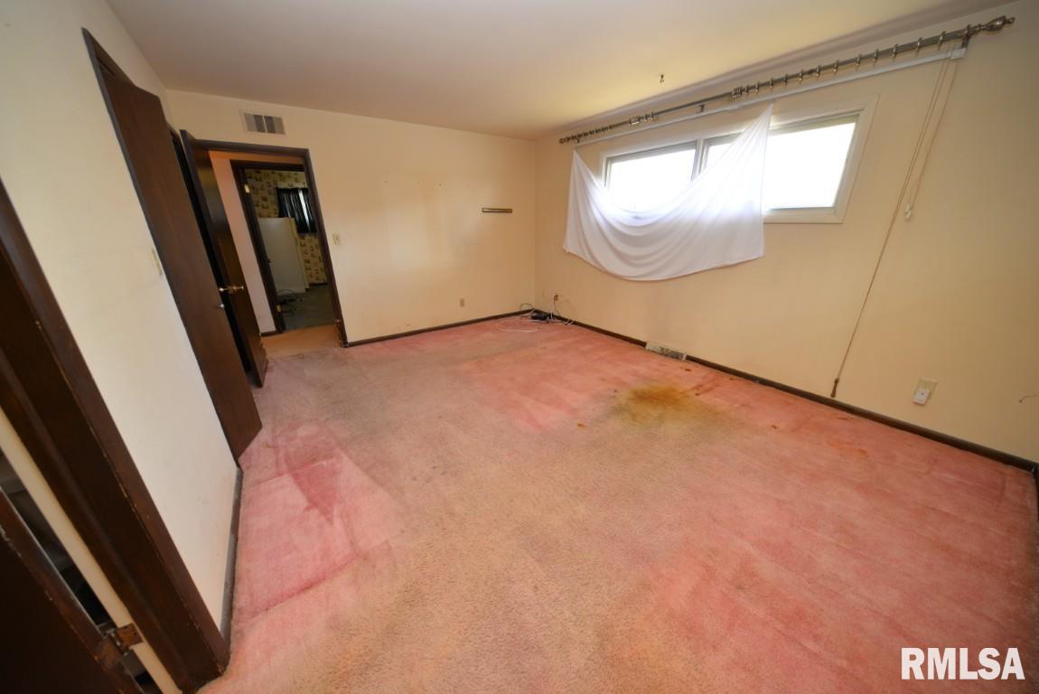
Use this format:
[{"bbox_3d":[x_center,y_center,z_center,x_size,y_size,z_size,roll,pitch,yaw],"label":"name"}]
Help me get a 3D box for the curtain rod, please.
[{"bbox_3d":[1.506,-2.106,2.798,0.100,0.080,3.250,-15,25,-35],"label":"curtain rod"}]

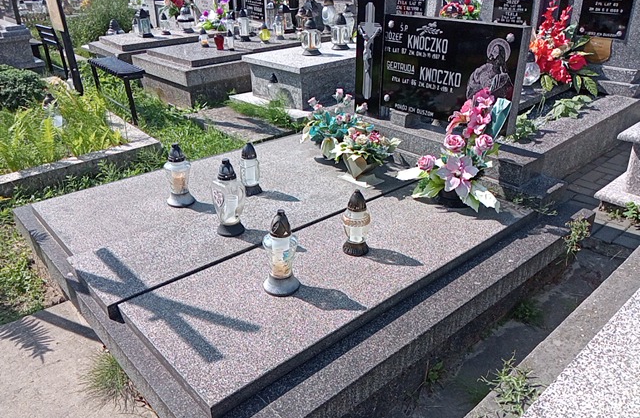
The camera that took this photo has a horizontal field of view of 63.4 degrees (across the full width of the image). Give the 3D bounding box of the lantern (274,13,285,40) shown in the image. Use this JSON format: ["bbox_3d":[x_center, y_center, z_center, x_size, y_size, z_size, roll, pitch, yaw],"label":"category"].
[{"bbox_3d":[-0.444,-2.004,5.682,0.100,0.256,0.100,0,27,0],"label":"lantern"}]

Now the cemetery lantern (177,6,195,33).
[{"bbox_3d":[-1.576,-2.233,6.088,0.150,0.277,0.150,-22,33,-36],"label":"cemetery lantern"}]

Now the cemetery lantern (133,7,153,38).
[{"bbox_3d":[-1.991,-2.103,5.837,0.150,0.282,0.150,-22,33,-36],"label":"cemetery lantern"}]

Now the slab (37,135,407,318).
[{"bbox_3d":[-0.427,-0.083,2.795,1.823,0.057,1.075,-22,34,-36],"label":"slab"}]

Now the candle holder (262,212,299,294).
[{"bbox_3d":[-0.141,0.145,1.801,0.130,0.314,0.130,0,27,0],"label":"candle holder"}]

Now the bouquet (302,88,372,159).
[{"bbox_3d":[0.110,-0.514,3.052,0.400,0.365,0.340,19,32,33],"label":"bouquet"}]

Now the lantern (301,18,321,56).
[{"bbox_3d":[-0.096,-1.791,5.364,0.195,0.354,0.195,0,27,0],"label":"lantern"}]

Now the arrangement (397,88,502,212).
[{"bbox_3d":[0.610,-0.282,2.401,0.460,0.520,0.360,15,30,28],"label":"arrangement"}]

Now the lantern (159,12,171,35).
[{"bbox_3d":[-1.863,-2.211,6.166,0.125,0.243,0.125,-22,33,-36],"label":"lantern"}]

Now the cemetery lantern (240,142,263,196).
[{"bbox_3d":[-0.354,-0.214,2.692,0.106,0.271,0.106,0,27,0],"label":"cemetery lantern"}]

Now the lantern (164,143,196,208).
[{"bbox_3d":[-0.711,-0.180,2.588,0.135,0.305,0.135,-22,34,-36],"label":"lantern"}]

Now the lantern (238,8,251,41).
[{"bbox_3d":[-0.805,-1.994,5.592,0.112,0.321,0.112,-22,34,-36],"label":"lantern"}]

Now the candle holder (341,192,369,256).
[{"bbox_3d":[0.158,0.049,2.151,0.113,0.282,0.113,0,27,0],"label":"candle holder"}]

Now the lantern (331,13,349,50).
[{"bbox_3d":[0.215,-1.830,5.290,0.150,0.317,0.150,-22,33,-36],"label":"lantern"}]

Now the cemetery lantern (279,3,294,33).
[{"bbox_3d":[-0.369,-2.197,5.960,0.135,0.294,0.135,-22,33,-36],"label":"cemetery lantern"}]

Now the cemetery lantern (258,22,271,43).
[{"bbox_3d":[-0.612,-1.955,5.732,0.133,0.208,0.133,0,27,0],"label":"cemetery lantern"}]

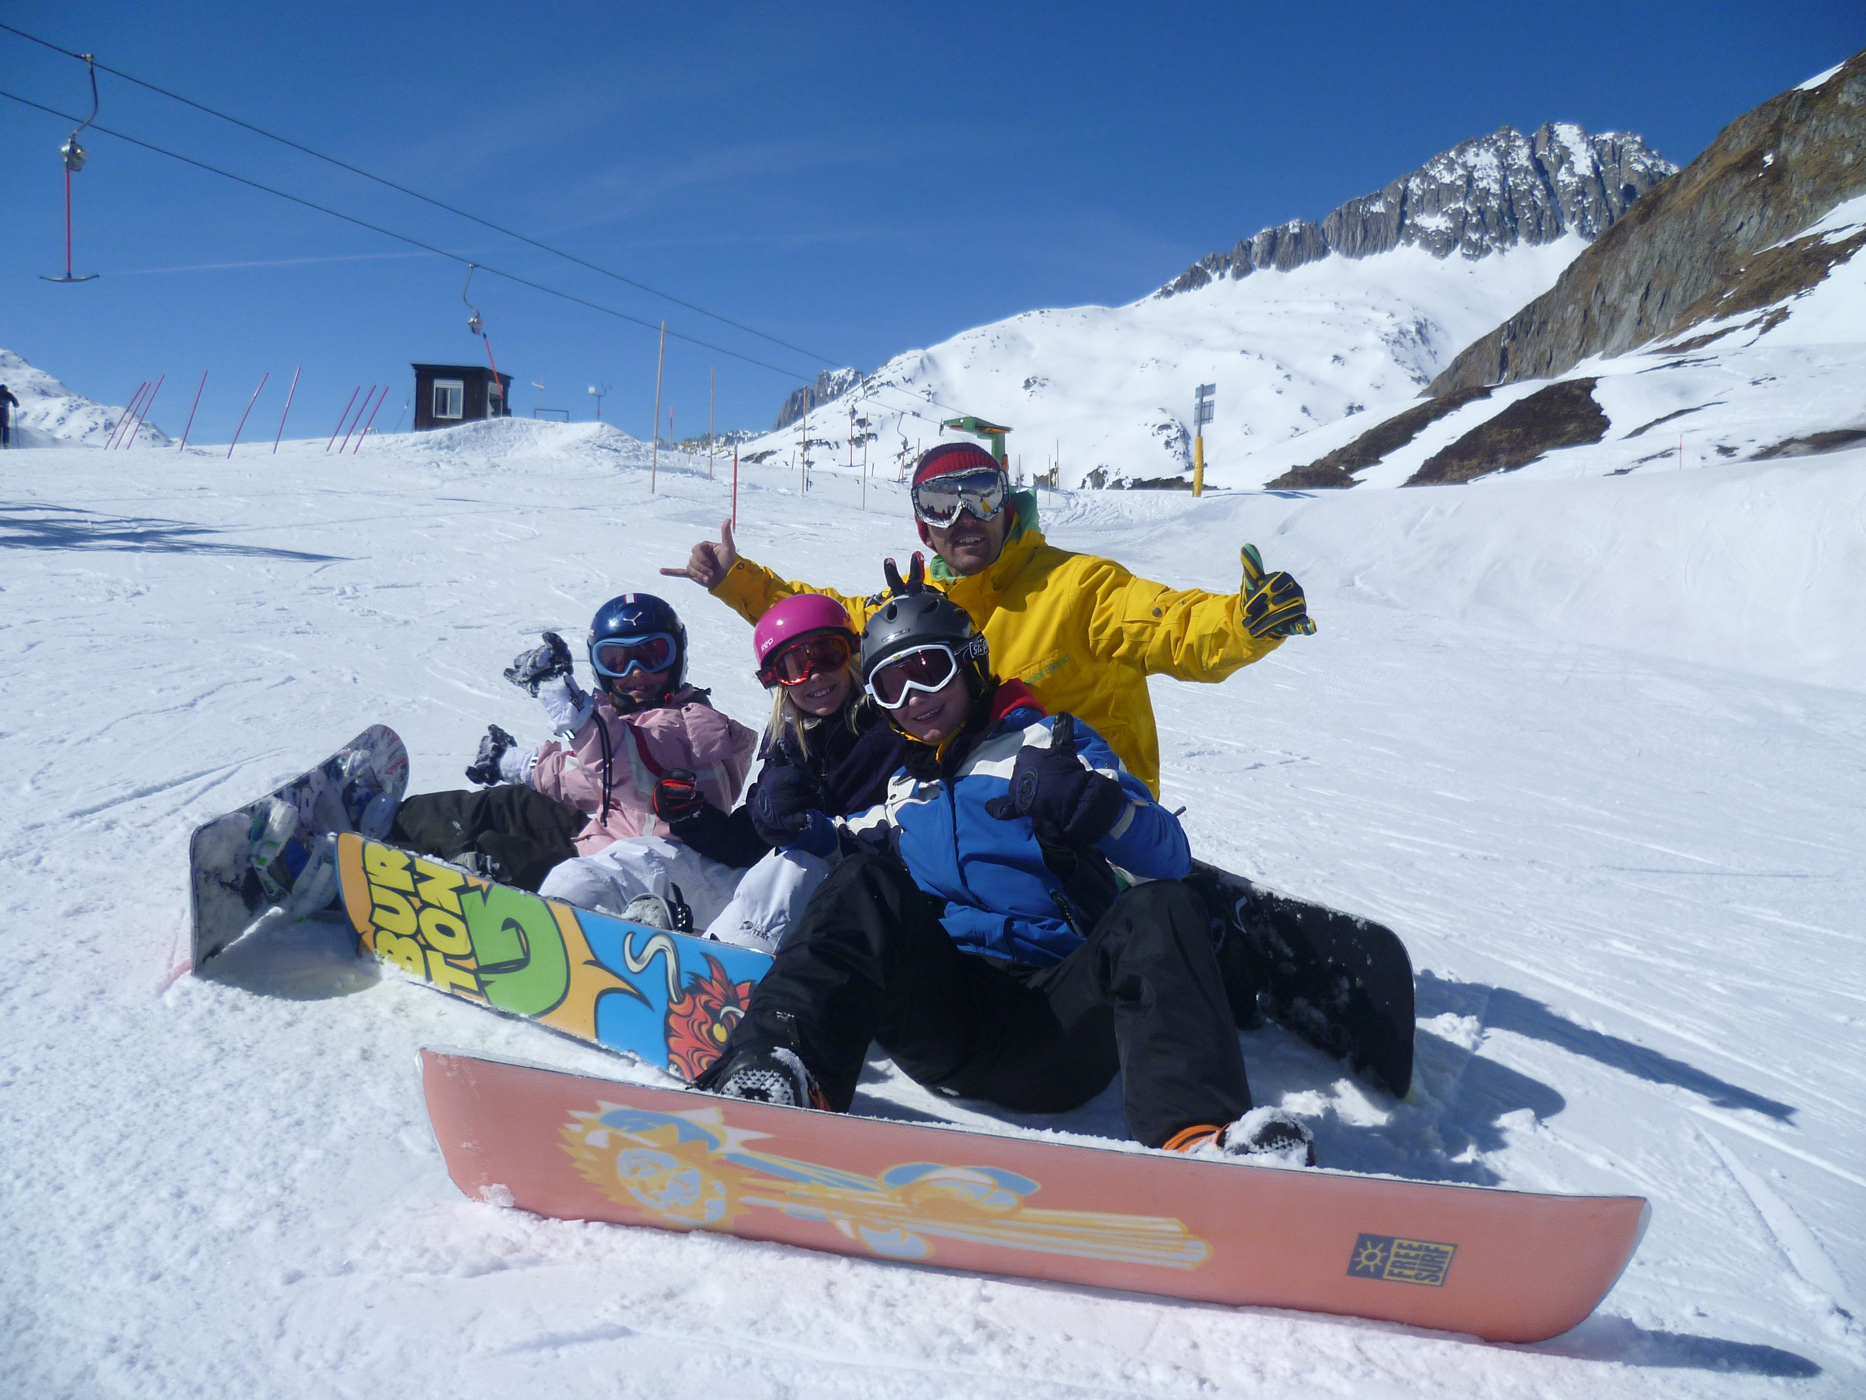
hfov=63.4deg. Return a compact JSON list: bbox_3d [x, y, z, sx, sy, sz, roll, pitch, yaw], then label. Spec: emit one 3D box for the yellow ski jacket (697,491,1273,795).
[{"bbox_3d":[0.127,-0.049,2.880,1.080,0.700,0.480,3,4,17],"label":"yellow ski jacket"}]

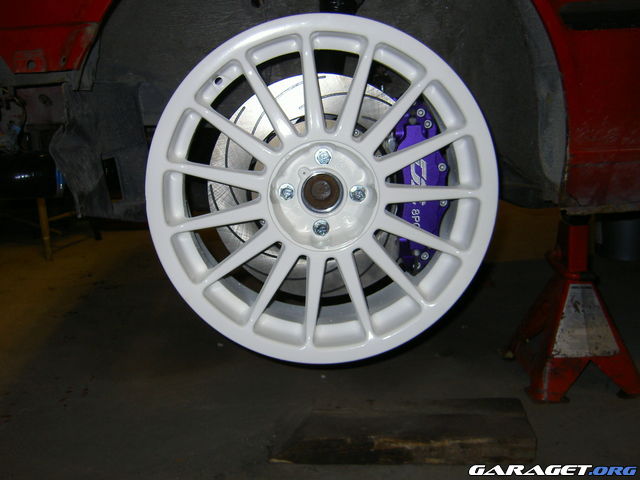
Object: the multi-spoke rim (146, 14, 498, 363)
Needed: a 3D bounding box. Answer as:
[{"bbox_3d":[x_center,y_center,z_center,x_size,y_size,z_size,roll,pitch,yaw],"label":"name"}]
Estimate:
[{"bbox_3d":[0.002,-0.076,0.931,0.470,0.470,0.195,0,12,-3],"label":"multi-spoke rim"}]

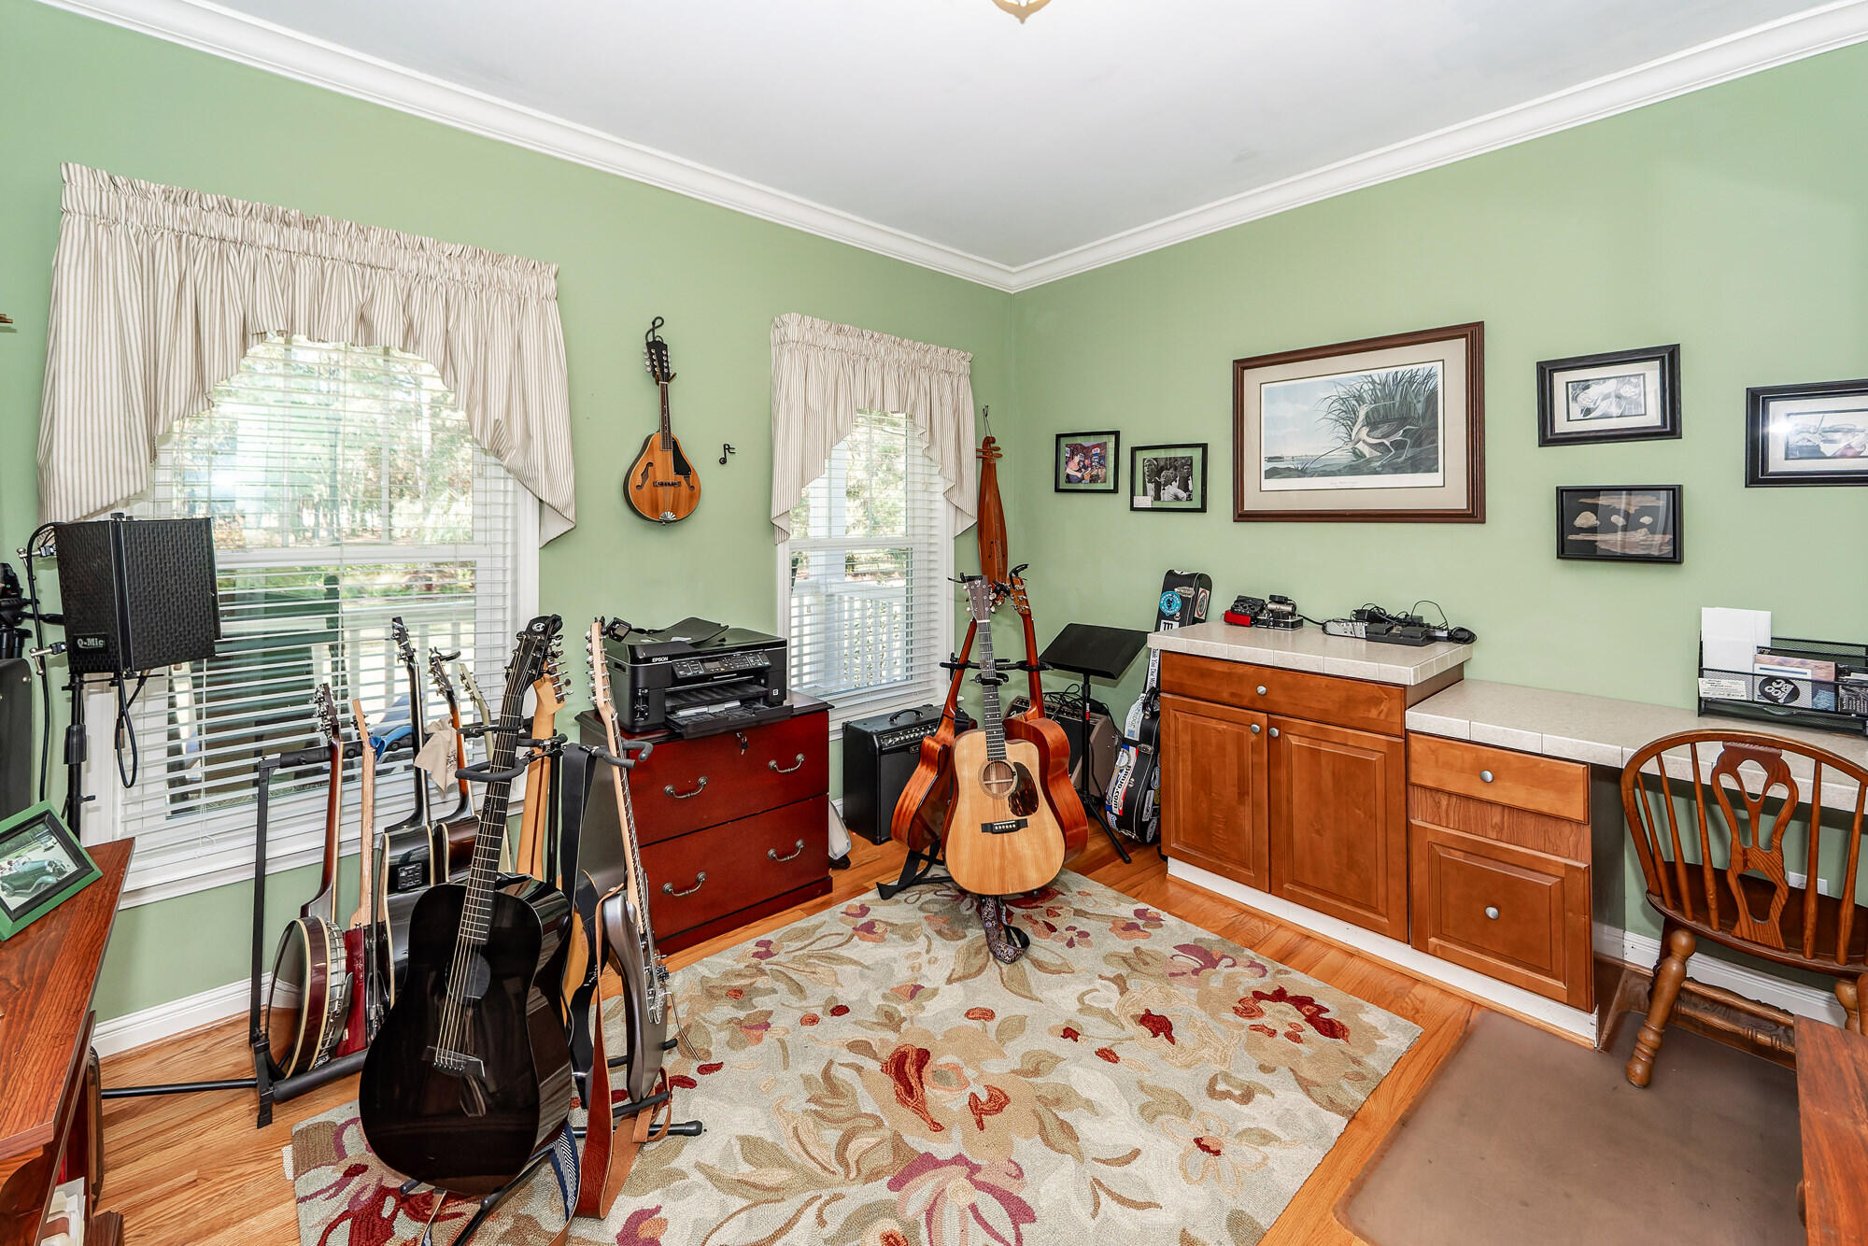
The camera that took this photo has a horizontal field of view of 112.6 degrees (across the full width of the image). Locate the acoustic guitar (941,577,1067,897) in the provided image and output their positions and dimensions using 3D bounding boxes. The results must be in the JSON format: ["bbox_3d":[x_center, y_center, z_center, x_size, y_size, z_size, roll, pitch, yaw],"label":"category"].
[{"bbox_3d":[0.217,0.381,2.262,0.400,1.070,0.130,-5,-3,-6],"label":"acoustic guitar"}]

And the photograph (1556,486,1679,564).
[{"bbox_3d":[2.236,-0.326,2.038,0.029,0.247,0.285,-4,7,-42],"label":"photograph"}]

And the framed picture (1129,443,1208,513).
[{"bbox_3d":[1.097,-0.681,2.925,0.385,0.316,0.020,4,5,42],"label":"framed picture"}]

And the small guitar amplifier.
[{"bbox_3d":[-0.142,0.663,2.859,0.490,0.469,0.275,-3,5,-40],"label":"small guitar amplifier"}]

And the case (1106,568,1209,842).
[{"bbox_3d":[1.052,0.362,2.858,0.404,1.165,0.175,-4,7,-42],"label":"case"}]

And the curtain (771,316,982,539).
[{"bbox_3d":[-0.250,-0.873,2.946,1.111,0.949,0.122,-3,5,-37],"label":"curtain"}]

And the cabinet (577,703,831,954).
[{"bbox_3d":[-0.831,0.688,2.302,0.744,0.704,0.458,-4,7,-42],"label":"cabinet"}]

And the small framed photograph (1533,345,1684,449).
[{"bbox_3d":[2.217,-0.740,2.055,0.029,0.296,0.327,-4,7,-42],"label":"small framed photograph"}]

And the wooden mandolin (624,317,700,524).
[{"bbox_3d":[-1.060,-0.784,2.450,0.266,0.782,0.088,-4,7,-42],"label":"wooden mandolin"}]

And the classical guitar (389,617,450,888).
[{"bbox_3d":[-1.388,0.507,1.644,0.112,1.051,0.388,-3,-11,-43],"label":"classical guitar"}]

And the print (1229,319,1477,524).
[{"bbox_3d":[1.620,-0.746,2.446,0.839,0.683,0.031,4,5,42],"label":"print"}]

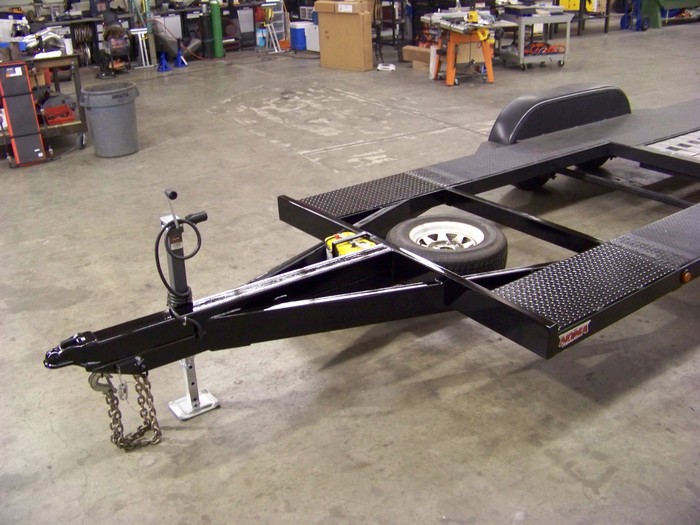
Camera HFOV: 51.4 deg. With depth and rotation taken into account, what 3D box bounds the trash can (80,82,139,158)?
[{"bbox_3d":[-2.464,-1.476,7.566,0.610,0.685,0.570,-1,24,0],"label":"trash can"}]

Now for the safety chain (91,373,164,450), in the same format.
[{"bbox_3d":[-0.974,0.629,3.154,0.265,0.385,0.160,-18,29,-33],"label":"safety chain"}]

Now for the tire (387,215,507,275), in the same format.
[{"bbox_3d":[0.538,-0.070,4.070,0.680,0.205,0.680,-1,24,0],"label":"tire"}]

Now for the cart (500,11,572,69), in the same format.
[{"bbox_3d":[3.039,-3.644,11.942,0.920,0.835,0.590,-9,25,-17],"label":"cart"}]

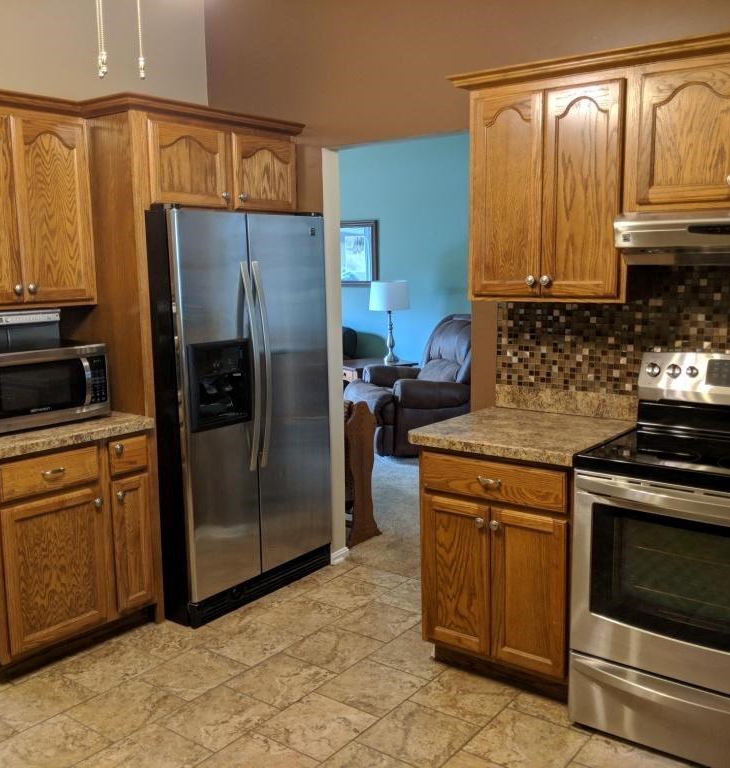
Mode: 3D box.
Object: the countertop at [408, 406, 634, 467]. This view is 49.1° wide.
[{"bbox_3d":[0.613,0.182,3.019,0.620,0.039,0.652,6,11,37],"label":"countertop"}]

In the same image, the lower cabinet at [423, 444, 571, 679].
[{"bbox_3d":[0.633,0.603,3.057,0.567,0.809,0.647,6,11,37],"label":"lower cabinet"}]

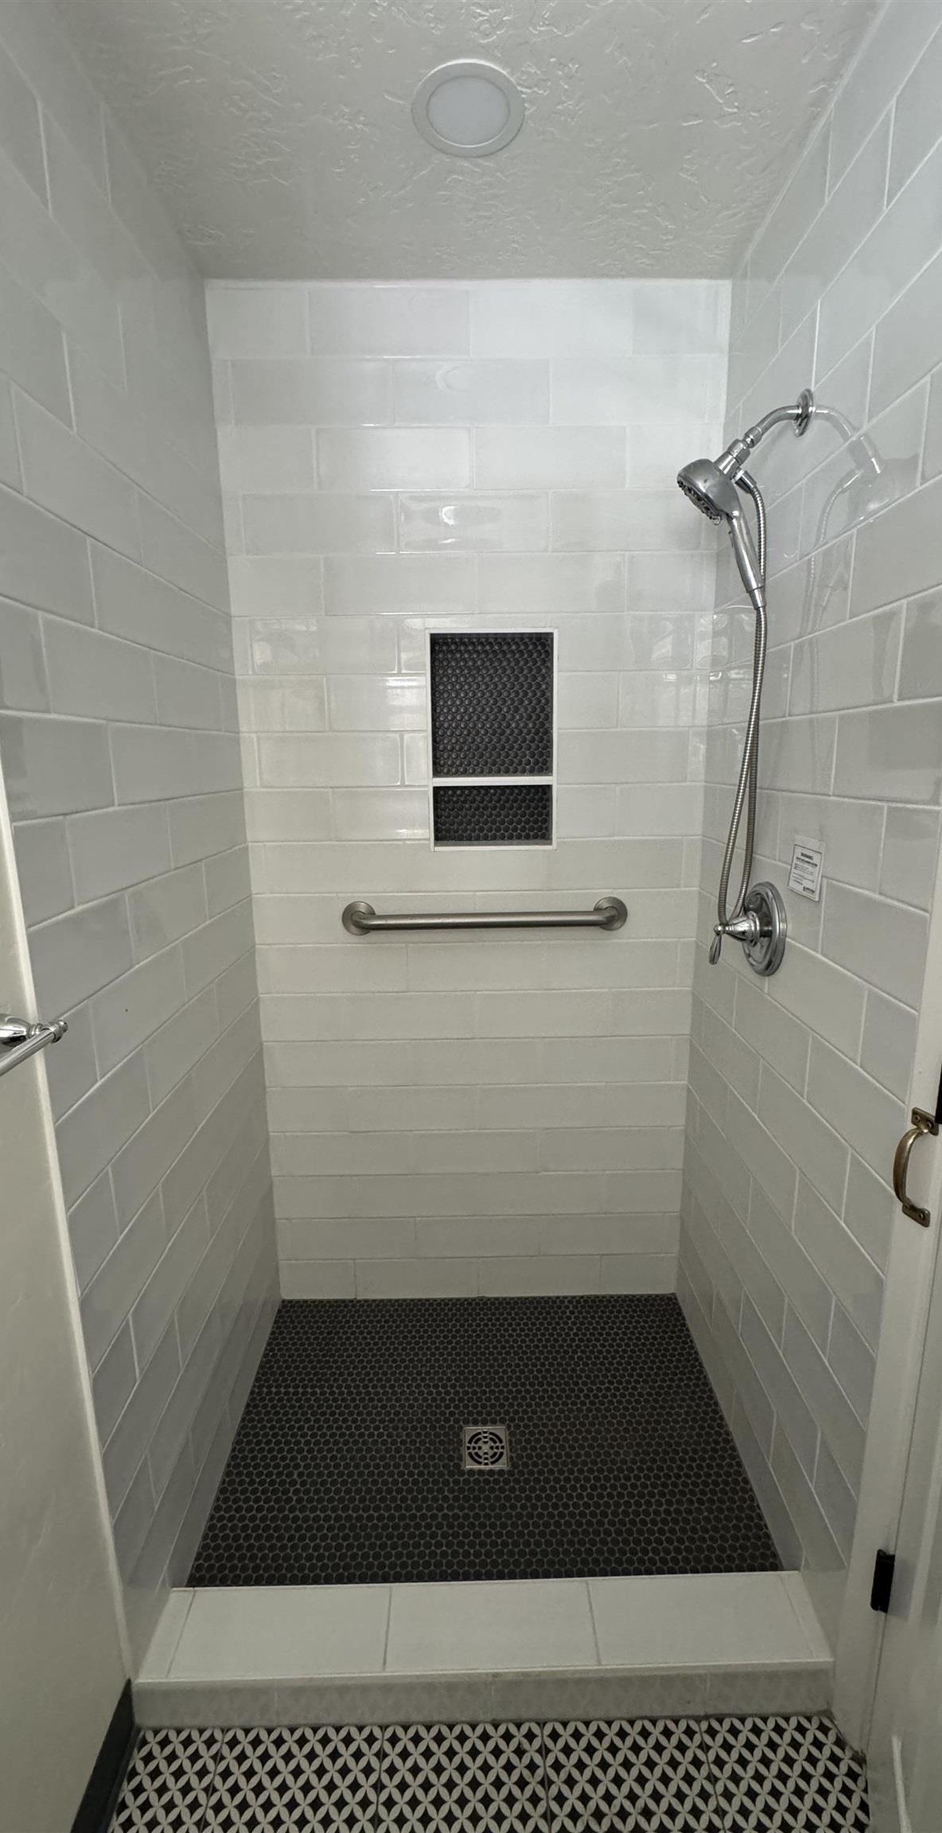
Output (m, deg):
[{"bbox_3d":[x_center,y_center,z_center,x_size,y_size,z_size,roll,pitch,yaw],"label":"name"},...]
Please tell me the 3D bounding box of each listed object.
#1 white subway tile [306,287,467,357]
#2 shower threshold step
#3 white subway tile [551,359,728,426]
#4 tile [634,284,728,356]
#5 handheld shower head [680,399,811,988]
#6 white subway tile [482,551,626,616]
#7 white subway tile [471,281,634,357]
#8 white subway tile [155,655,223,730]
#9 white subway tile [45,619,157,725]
[{"bbox_3d":[-0.166,-1.230,1.533,0.330,0.122,0.010,-1,12,0],"label":"white subway tile"},{"bbox_3d":[0.030,1.196,1.214,1.076,0.093,0.134,-1,12,0],"label":"shower threshold step"},{"bbox_3d":[0.348,-1.105,1.563,0.357,0.122,0.010,-1,12,0],"label":"white subway tile"},{"bbox_3d":[0.432,-1.228,1.535,0.201,0.122,0.010,-1,12,0],"label":"tile"},{"bbox_3d":[0.446,-0.367,1.283,0.207,0.962,0.165,-1,12,0],"label":"handheld shower head"},{"bbox_3d":[0.177,-0.727,1.623,0.322,0.122,0.010,-1,12,0],"label":"white subway tile"},{"bbox_3d":[0.167,-1.221,1.532,0.329,0.122,0.010,-1,12,-1],"label":"white subway tile"},{"bbox_3d":[-0.534,-0.420,1.408,0.010,0.122,0.332,-1,12,0],"label":"white subway tile"},{"bbox_3d":[-0.528,-0.347,1.072,0.010,0.121,0.323,-1,12,0],"label":"white subway tile"}]

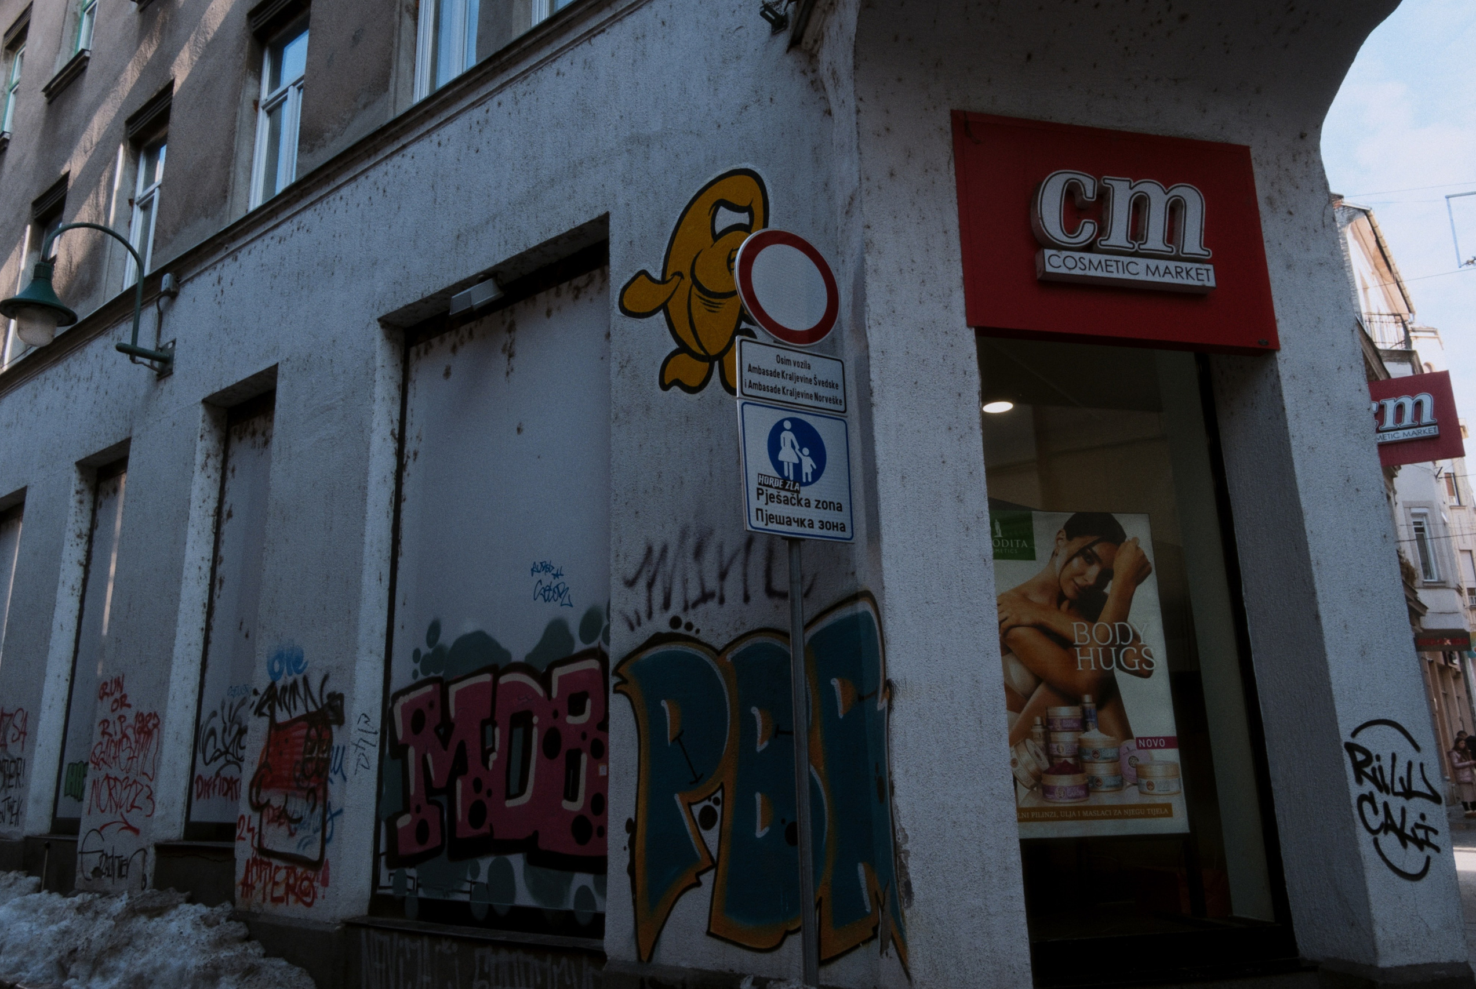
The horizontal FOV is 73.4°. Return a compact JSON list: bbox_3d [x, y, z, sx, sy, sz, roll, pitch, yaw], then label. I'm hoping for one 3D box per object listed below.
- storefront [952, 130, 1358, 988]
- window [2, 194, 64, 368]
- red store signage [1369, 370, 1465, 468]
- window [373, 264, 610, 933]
[{"bbox_3d":[2.059,0.099,5.087,1.840,4.360,0.450,2,-14,-12],"label":"storefront"},{"bbox_3d":[-9.312,-2.776,13.312,1.270,2.500,0.250,-12,-18,36],"label":"window"},{"bbox_3d":[5.768,-0.627,8.663,0.850,0.770,0.200,-8,-16,25],"label":"red store signage"},{"bbox_3d":[-1.619,0.613,6.621,2.450,4.250,0.200,-12,-18,36],"label":"window"}]

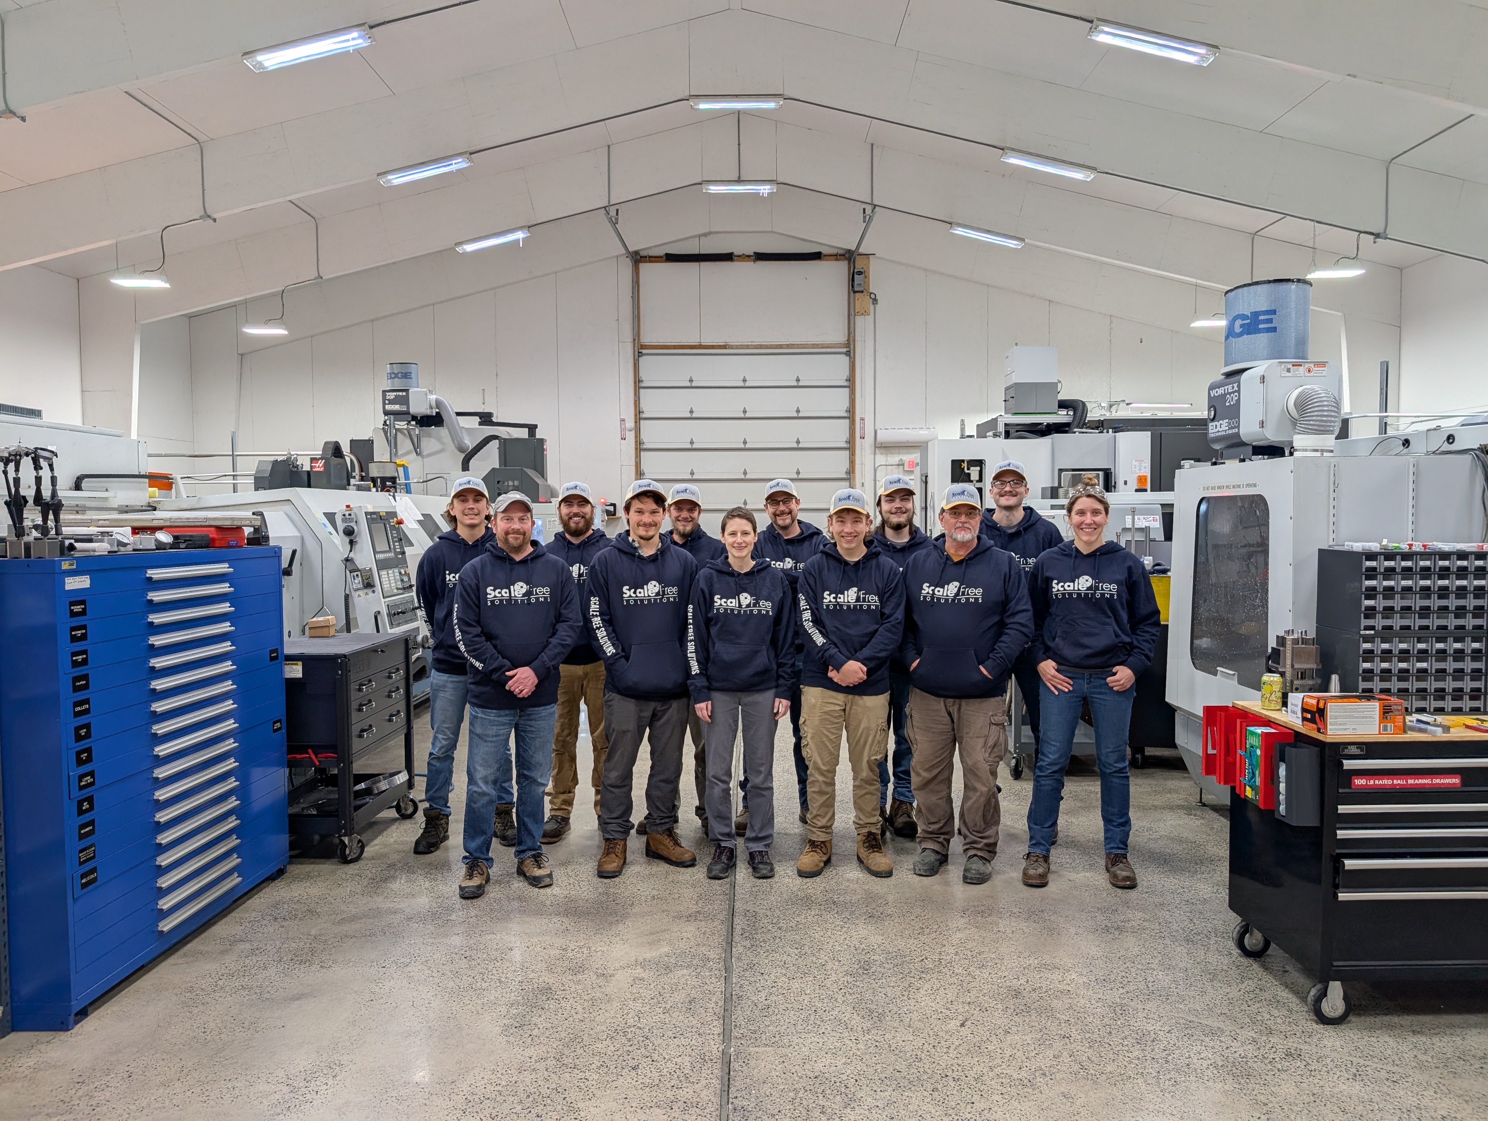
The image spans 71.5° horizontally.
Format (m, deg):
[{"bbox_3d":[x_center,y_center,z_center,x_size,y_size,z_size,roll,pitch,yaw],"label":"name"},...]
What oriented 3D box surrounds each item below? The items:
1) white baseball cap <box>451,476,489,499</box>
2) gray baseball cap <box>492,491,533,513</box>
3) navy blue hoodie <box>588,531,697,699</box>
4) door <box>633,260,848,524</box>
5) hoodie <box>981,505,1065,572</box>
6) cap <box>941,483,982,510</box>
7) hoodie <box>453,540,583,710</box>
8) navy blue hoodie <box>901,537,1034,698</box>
[{"bbox_3d":[-1.358,-0.360,5.124,0.185,0.135,0.265,-1,3,-15],"label":"white baseball cap"},{"bbox_3d":[-1.001,-0.251,4.470,0.175,0.110,0.260,-1,3,-13],"label":"gray baseball cap"},{"bbox_3d":[-0.476,0.261,4.830,0.530,0.770,0.340,0,3,-10],"label":"navy blue hoodie"},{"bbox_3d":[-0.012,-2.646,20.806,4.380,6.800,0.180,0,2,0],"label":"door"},{"bbox_3d":[1.369,0.098,5.300,0.570,0.740,0.330,0,3,10],"label":"hoodie"},{"bbox_3d":[0.985,-0.284,4.668,0.185,0.135,0.265,0,2,2],"label":"cap"},{"bbox_3d":[-1.002,0.282,4.602,0.555,0.735,0.360,0,2,-10],"label":"hoodie"},{"bbox_3d":[1.030,0.261,4.780,0.600,0.740,0.380,1,3,17],"label":"navy blue hoodie"}]

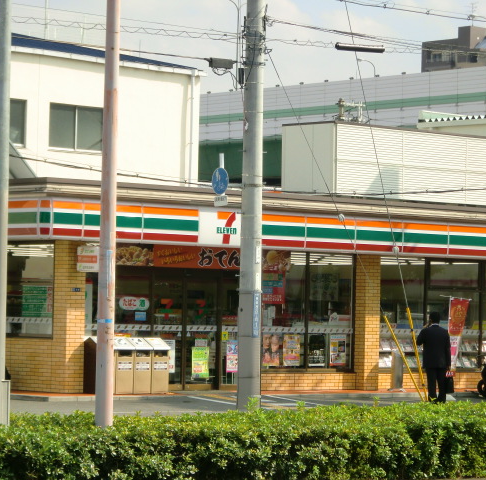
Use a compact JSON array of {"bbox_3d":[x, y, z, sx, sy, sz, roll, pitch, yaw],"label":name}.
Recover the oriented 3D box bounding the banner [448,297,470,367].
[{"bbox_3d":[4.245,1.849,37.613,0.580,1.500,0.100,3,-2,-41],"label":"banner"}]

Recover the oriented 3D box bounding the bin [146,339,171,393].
[{"bbox_3d":[-1.598,2.235,34.206,0.410,0.990,0.500,3,-2,-41],"label":"bin"}]

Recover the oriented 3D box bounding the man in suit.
[{"bbox_3d":[3.569,2.178,35.669,0.600,1.700,0.420,2,-2,-9],"label":"man in suit"}]

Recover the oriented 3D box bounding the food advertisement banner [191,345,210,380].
[{"bbox_3d":[-0.779,2.276,35.644,0.420,0.580,0.040,3,-2,-41],"label":"food advertisement banner"}]

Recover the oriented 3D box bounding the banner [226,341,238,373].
[{"bbox_3d":[-0.169,2.188,36.108,0.400,0.600,0.030,3,-2,-41],"label":"banner"}]

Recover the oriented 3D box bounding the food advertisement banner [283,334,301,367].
[{"bbox_3d":[0.945,2.134,37.075,0.440,0.600,0.030,3,-2,-41],"label":"food advertisement banner"}]

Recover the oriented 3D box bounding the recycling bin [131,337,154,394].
[{"bbox_3d":[-1.892,2.216,33.951,0.410,0.990,0.500,3,-2,-41],"label":"recycling bin"}]

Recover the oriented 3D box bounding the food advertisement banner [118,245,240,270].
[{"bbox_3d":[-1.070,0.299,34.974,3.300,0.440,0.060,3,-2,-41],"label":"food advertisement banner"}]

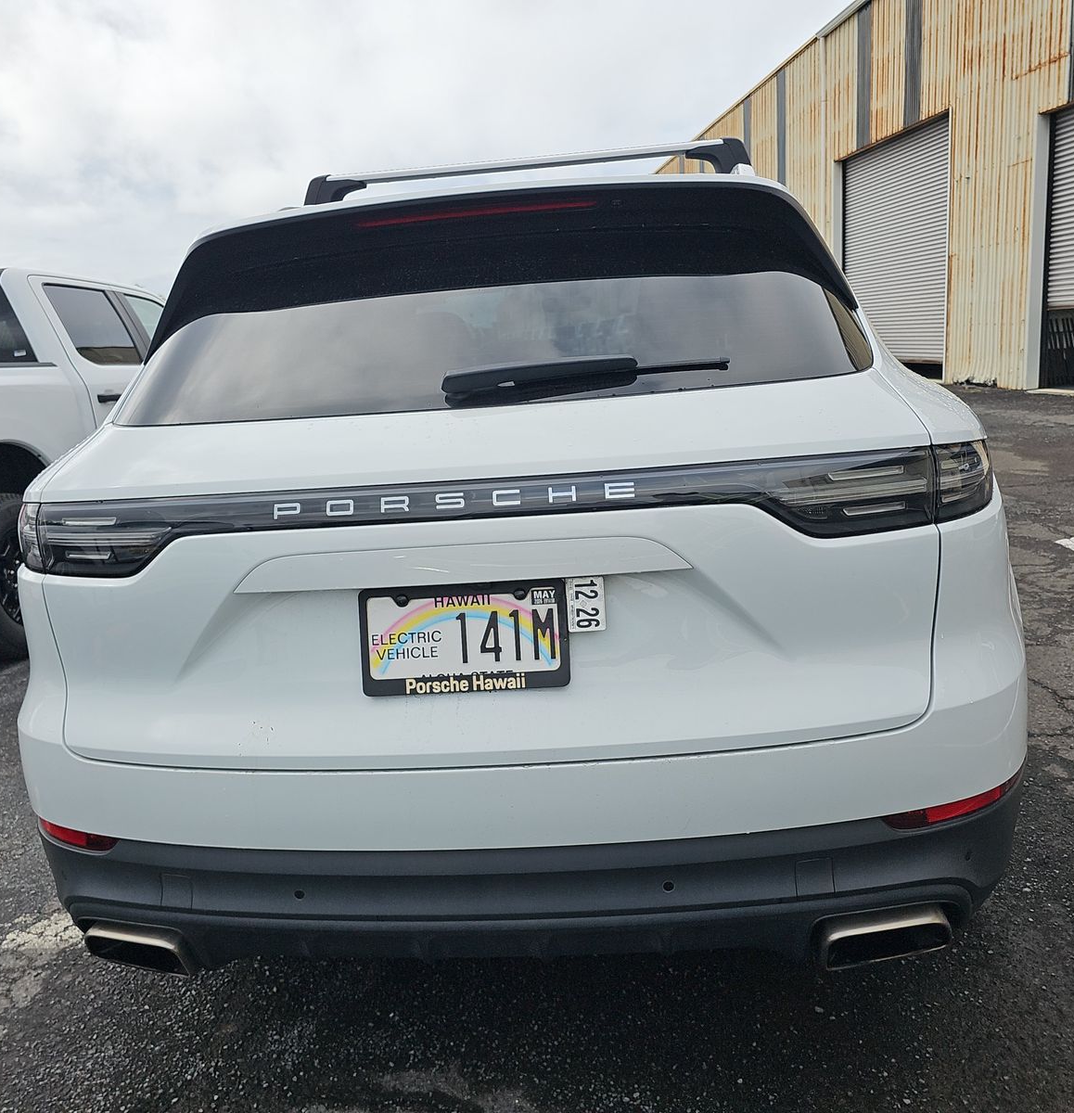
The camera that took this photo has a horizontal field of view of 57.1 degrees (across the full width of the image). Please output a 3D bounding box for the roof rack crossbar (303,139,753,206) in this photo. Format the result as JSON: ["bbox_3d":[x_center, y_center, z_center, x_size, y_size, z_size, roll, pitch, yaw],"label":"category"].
[{"bbox_3d":[-0.041,-1.097,2.844,1.280,0.097,0.090,-3,13,6],"label":"roof rack crossbar"}]

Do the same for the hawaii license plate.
[{"bbox_3d":[-0.109,0.121,1.464,0.311,0.160,0.020,-3,1,6],"label":"hawaii license plate"}]

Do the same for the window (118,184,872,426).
[{"bbox_3d":[-0.107,-0.411,1.780,1.340,0.497,0.171,-3,-29,6],"label":"window"}]

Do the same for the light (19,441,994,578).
[{"bbox_3d":[-0.108,-0.072,1.579,1.720,0.145,0.320,-3,13,6],"label":"light"}]

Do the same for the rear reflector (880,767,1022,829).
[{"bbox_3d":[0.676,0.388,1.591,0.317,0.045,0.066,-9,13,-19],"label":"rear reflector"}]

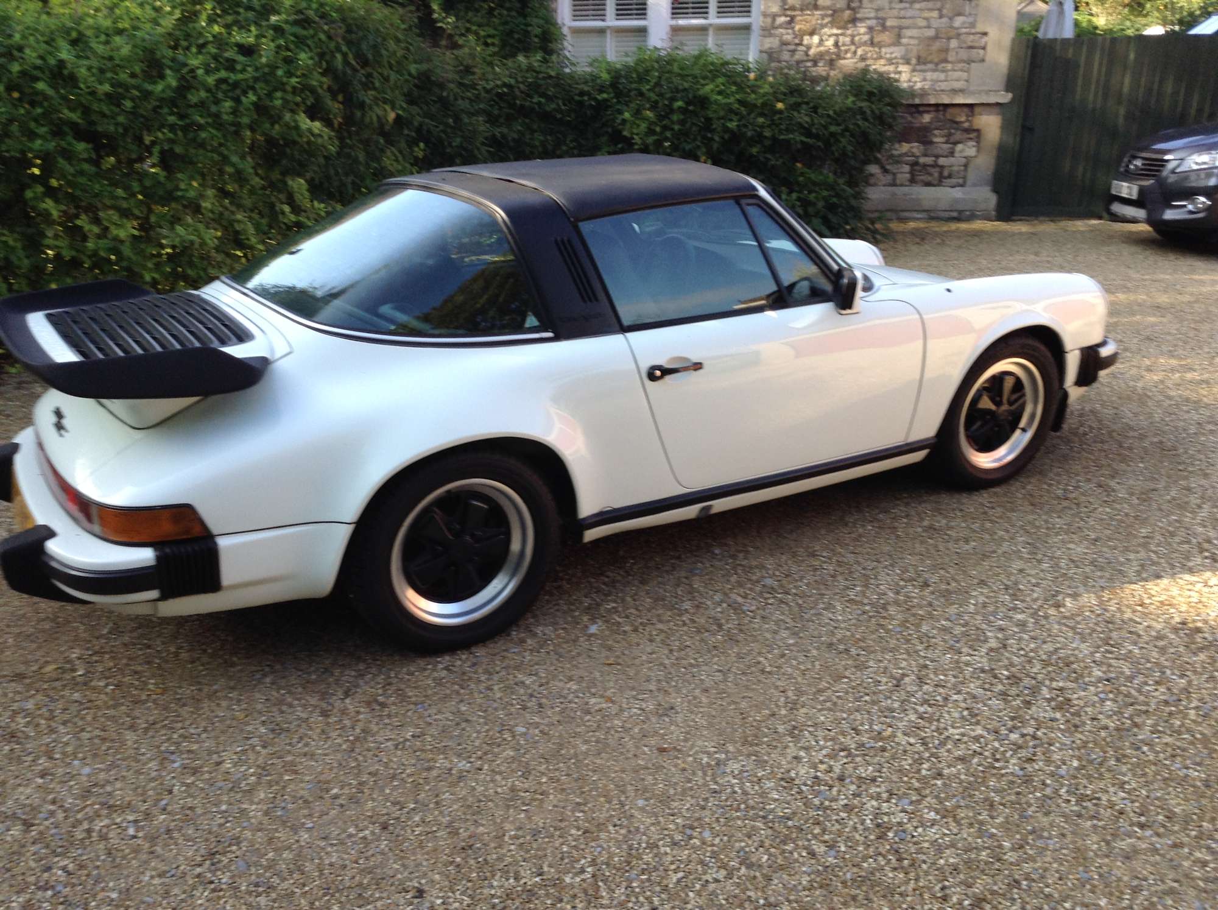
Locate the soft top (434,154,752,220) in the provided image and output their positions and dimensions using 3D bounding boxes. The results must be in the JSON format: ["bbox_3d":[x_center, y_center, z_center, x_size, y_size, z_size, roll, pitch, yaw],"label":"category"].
[{"bbox_3d":[-0.123,-0.960,3.997,0.850,0.135,1.090,-13,24,-30],"label":"soft top"}]

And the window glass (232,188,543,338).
[{"bbox_3d":[-0.847,-0.636,3.623,0.760,0.380,1.310,-13,24,-30],"label":"window glass"}]

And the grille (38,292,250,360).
[{"bbox_3d":[-1.344,-0.384,3.378,0.480,0.080,0.710,-13,24,-30],"label":"grille"}]

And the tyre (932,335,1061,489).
[{"bbox_3d":[1.460,-0.182,4.495,0.630,0.630,0.205,-11,23,-27],"label":"tyre"}]

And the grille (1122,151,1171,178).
[{"bbox_3d":[4.655,-2.515,10.100,0.170,0.200,0.760,-2,20,-5],"label":"grille"}]

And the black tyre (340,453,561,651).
[{"bbox_3d":[-0.457,0.250,3.342,0.630,0.630,0.220,-13,24,-30],"label":"black tyre"}]

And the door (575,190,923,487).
[{"bbox_3d":[0.515,-0.381,3.802,1.240,0.880,0.310,-13,24,-30],"label":"door"}]

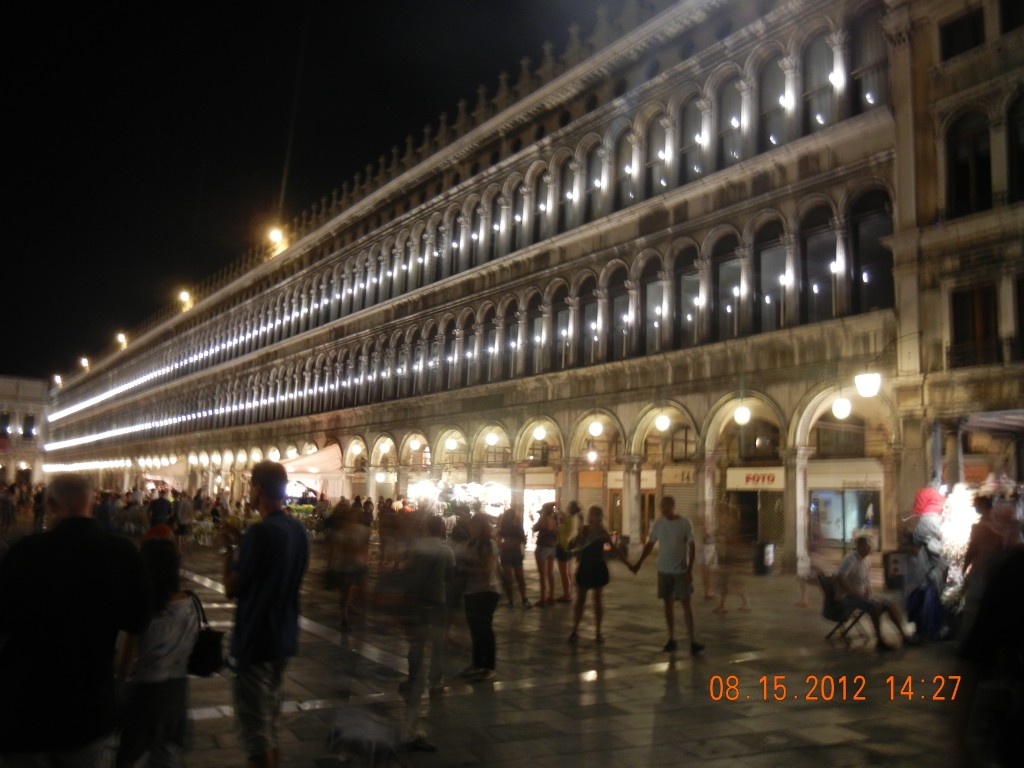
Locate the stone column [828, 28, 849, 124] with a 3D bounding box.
[{"bbox_3d":[8.181,-7.672,22.192,0.360,2.480,0.360,8,-10,-34],"label":"stone column"}]

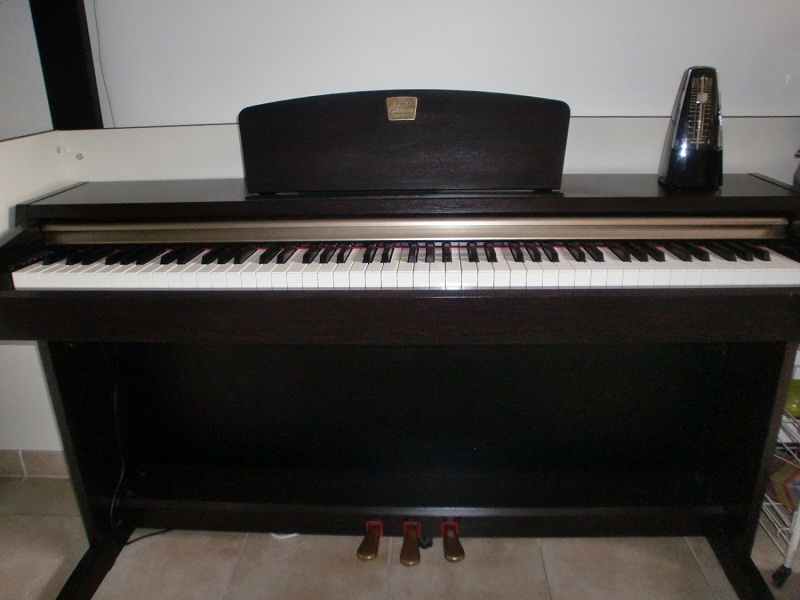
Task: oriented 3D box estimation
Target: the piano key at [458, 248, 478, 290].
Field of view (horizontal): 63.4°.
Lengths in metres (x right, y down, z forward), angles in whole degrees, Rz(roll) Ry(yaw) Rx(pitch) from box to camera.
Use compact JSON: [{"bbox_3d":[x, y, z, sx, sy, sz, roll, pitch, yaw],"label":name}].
[{"bbox_3d":[0.106,-0.052,1.010,0.022,0.025,0.149,0,17,4],"label":"piano key"}]

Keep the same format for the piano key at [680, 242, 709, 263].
[{"bbox_3d":[0.460,-0.077,1.008,0.012,0.013,0.098,0,17,4],"label":"piano key"}]

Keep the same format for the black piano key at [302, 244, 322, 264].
[{"bbox_3d":[-0.142,-0.075,1.047,0.013,0.012,0.092,0,18,3],"label":"black piano key"}]

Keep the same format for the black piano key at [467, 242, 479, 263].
[{"bbox_3d":[0.116,-0.076,1.026,0.012,0.013,0.098,0,17,4],"label":"black piano key"}]

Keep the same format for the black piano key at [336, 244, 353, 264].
[{"bbox_3d":[-0.089,-0.078,1.041,0.013,0.013,0.092,0,19,4],"label":"black piano key"}]

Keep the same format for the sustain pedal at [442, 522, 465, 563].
[{"bbox_3d":[0.110,0.501,1.343,0.040,0.021,0.103,0,17,4],"label":"sustain pedal"}]

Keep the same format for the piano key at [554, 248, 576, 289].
[{"bbox_3d":[0.245,-0.054,1.003,0.023,0.024,0.143,0,19,4],"label":"piano key"}]

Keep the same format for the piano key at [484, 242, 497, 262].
[{"bbox_3d":[0.145,-0.077,1.032,0.013,0.012,0.092,0,18,3],"label":"piano key"}]

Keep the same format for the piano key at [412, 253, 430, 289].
[{"bbox_3d":[0.035,-0.054,1.017,0.023,0.024,0.143,0,19,4],"label":"piano key"}]

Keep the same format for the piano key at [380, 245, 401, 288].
[{"bbox_3d":[-0.011,-0.052,1.018,0.022,0.025,0.149,0,17,4],"label":"piano key"}]

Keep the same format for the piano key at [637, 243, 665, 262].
[{"bbox_3d":[0.394,-0.077,1.010,0.012,0.013,0.098,0,17,4],"label":"piano key"}]

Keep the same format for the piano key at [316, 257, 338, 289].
[{"bbox_3d":[-0.105,-0.052,1.024,0.022,0.025,0.149,0,17,4],"label":"piano key"}]

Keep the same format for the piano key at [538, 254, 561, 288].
[{"bbox_3d":[0.222,-0.054,1.005,0.023,0.024,0.143,0,19,4],"label":"piano key"}]

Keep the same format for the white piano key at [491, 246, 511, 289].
[{"bbox_3d":[0.154,-0.054,1.015,0.022,0.023,0.147,0,18,3],"label":"white piano key"}]

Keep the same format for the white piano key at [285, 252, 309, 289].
[{"bbox_3d":[-0.152,-0.053,1.029,0.023,0.024,0.143,0,19,4],"label":"white piano key"}]

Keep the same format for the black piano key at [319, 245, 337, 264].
[{"bbox_3d":[-0.116,-0.075,1.046,0.013,0.012,0.092,0,18,3],"label":"black piano key"}]

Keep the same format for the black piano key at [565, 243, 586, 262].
[{"bbox_3d":[0.279,-0.077,1.024,0.013,0.012,0.092,0,18,3],"label":"black piano key"}]

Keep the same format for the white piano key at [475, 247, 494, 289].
[{"bbox_3d":[0.130,-0.054,1.016,0.022,0.023,0.147,0,18,3],"label":"white piano key"}]

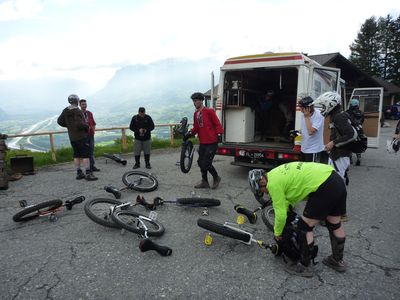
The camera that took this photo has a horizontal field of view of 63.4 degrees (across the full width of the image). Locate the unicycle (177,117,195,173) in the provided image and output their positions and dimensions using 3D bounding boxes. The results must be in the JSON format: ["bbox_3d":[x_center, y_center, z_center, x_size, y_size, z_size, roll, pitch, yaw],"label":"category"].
[{"bbox_3d":[-0.275,-0.050,6.130,0.400,1.060,0.640,4,32,17],"label":"unicycle"}]

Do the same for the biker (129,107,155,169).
[{"bbox_3d":[-1.564,-0.303,8.651,0.640,1.670,0.420,-1,10,-7],"label":"biker"}]

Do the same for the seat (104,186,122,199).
[{"bbox_3d":[-1.470,0.719,5.524,0.360,0.180,0.130,29,24,22],"label":"seat"}]

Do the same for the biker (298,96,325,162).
[{"bbox_3d":[1.758,0.010,5.101,0.420,1.700,0.480,-3,8,-17],"label":"biker"}]

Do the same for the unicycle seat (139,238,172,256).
[{"bbox_3d":[-0.452,1.002,3.300,0.340,0.170,0.120,13,12,4],"label":"unicycle seat"}]

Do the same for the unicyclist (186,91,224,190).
[{"bbox_3d":[0.111,-0.155,5.987,0.620,1.780,0.550,7,10,40],"label":"unicyclist"}]

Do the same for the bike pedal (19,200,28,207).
[{"bbox_3d":[-2.340,0.700,4.280,0.100,0.100,0.035,-15,-9,-30],"label":"bike pedal"}]

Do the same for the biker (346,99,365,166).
[{"bbox_3d":[4.144,-0.436,8.418,0.550,1.760,0.460,-2,11,-15],"label":"biker"}]

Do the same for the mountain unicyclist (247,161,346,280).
[{"bbox_3d":[0.977,0.604,3.175,0.920,1.060,0.580,3,9,22],"label":"mountain unicyclist"}]

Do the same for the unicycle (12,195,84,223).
[{"bbox_3d":[-2.020,0.785,4.400,0.660,0.400,0.970,-23,-9,33],"label":"unicycle"}]

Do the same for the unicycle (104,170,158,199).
[{"bbox_3d":[-1.208,0.634,5.933,0.700,0.420,1.085,29,24,22],"label":"unicycle"}]

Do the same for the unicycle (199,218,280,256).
[{"bbox_3d":[0.405,0.917,3.470,0.980,0.400,0.640,12,-14,36],"label":"unicycle"}]

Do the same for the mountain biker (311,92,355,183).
[{"bbox_3d":[1.799,0.109,4.327,0.600,1.720,0.500,-1,8,-6],"label":"mountain biker"}]

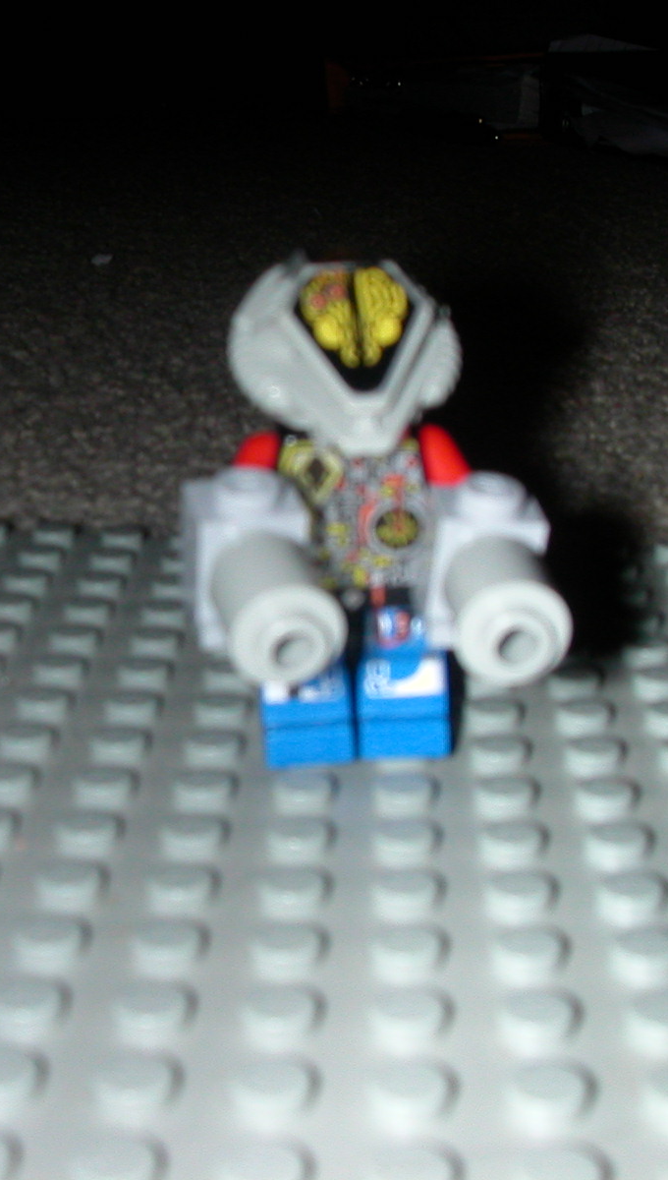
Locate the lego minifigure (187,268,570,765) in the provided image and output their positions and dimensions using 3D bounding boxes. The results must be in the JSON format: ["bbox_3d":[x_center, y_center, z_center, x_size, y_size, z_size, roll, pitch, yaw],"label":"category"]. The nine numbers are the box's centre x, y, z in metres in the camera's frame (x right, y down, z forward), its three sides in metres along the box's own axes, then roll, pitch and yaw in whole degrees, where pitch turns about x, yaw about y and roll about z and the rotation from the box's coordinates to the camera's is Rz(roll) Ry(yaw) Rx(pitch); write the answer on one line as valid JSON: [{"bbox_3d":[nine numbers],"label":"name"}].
[{"bbox_3d":[0.002,-0.004,0.127,0.027,0.041,0.032,-3,20,-9],"label":"lego minifigure"}]

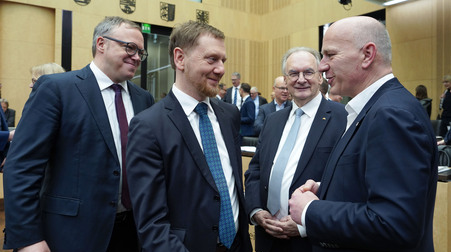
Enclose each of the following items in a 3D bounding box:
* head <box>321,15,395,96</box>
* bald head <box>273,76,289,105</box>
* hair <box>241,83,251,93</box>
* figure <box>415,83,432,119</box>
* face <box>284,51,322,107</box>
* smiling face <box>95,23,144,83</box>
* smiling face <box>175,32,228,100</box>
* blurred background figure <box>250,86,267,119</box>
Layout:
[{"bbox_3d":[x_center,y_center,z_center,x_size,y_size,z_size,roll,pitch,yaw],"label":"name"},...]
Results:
[{"bbox_3d":[0.419,-0.219,0.960,0.225,0.245,0.170,-1,5,-6],"label":"head"},{"bbox_3d":[0.534,-0.348,2.850,0.170,0.240,0.220,-1,5,-24],"label":"bald head"},{"bbox_3d":[0.363,-0.649,5.200,0.200,0.180,0.170,2,5,18],"label":"hair"},{"bbox_3d":[3.254,0.145,5.062,0.460,1.660,0.330,-2,5,-27],"label":"figure"},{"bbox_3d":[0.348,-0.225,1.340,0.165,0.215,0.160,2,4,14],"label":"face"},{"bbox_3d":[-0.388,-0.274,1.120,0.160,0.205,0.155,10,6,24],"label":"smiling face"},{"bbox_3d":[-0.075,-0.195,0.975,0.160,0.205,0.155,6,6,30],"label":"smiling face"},{"bbox_3d":[0.568,0.123,5.563,0.500,1.680,0.330,4,6,41],"label":"blurred background figure"}]

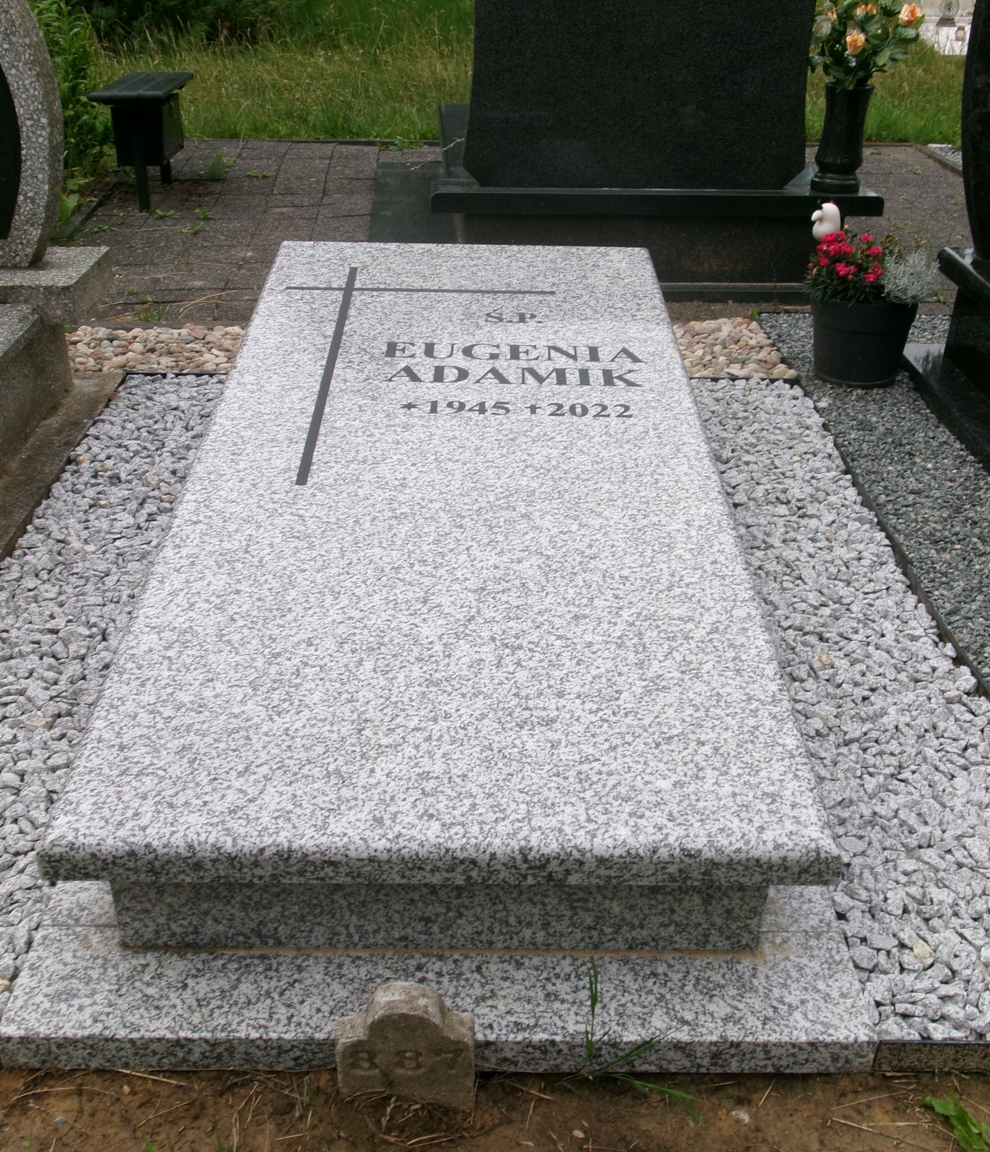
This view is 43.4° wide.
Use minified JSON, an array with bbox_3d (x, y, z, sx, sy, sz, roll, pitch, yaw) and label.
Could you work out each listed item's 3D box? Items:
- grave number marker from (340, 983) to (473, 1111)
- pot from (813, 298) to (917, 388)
[{"bbox_3d":[-0.091,0.503,1.326,0.137,0.145,0.045,0,30,-1],"label":"grave number marker"},{"bbox_3d":[0.921,-0.617,3.131,0.260,0.212,0.260,1,30,0],"label":"pot"}]

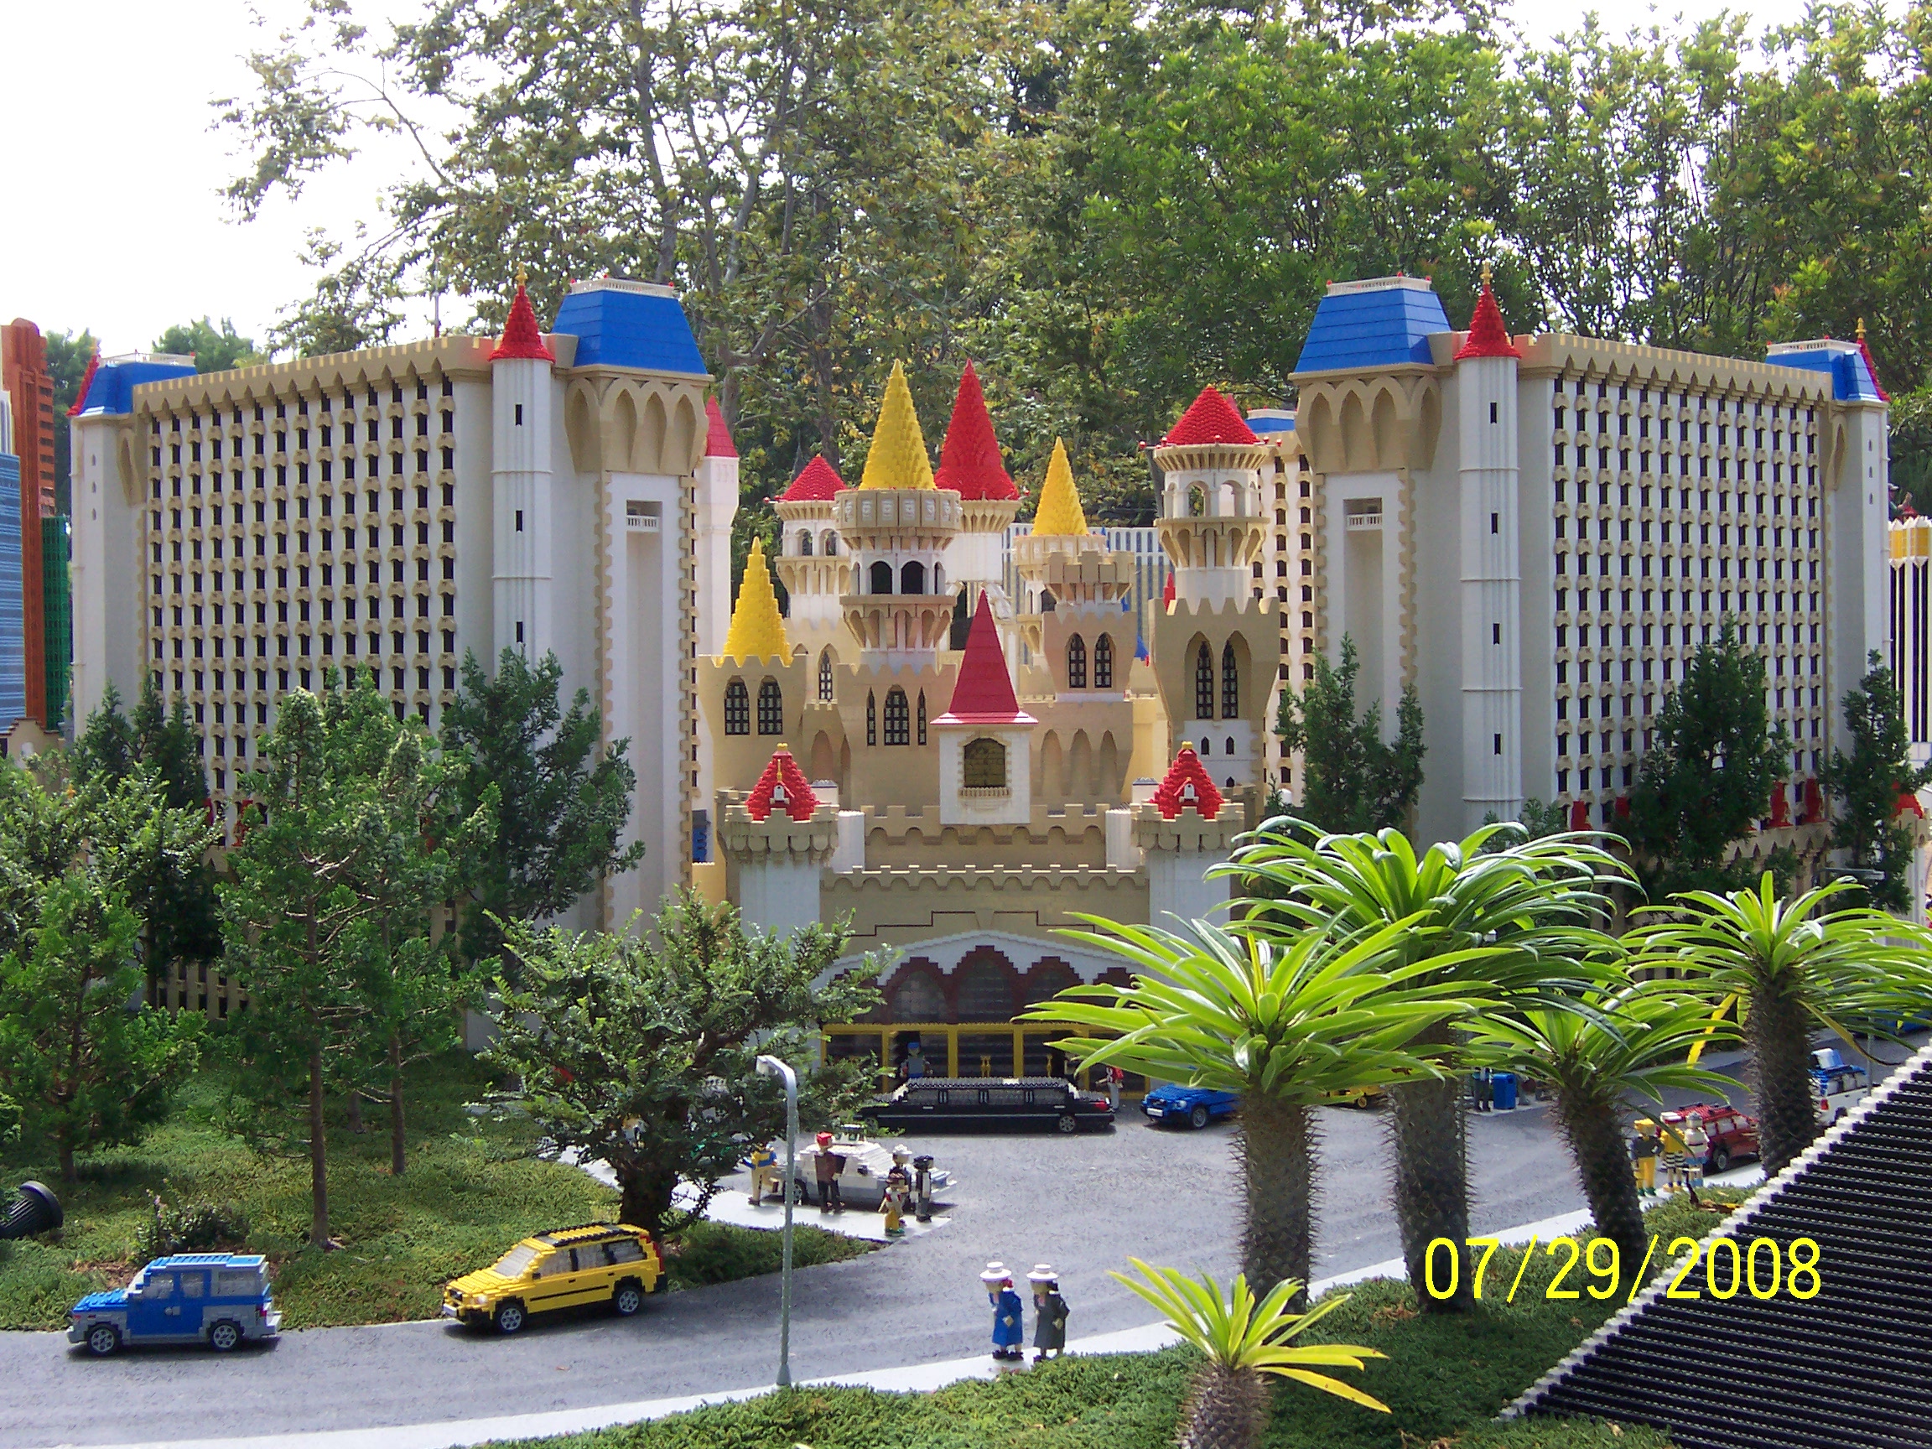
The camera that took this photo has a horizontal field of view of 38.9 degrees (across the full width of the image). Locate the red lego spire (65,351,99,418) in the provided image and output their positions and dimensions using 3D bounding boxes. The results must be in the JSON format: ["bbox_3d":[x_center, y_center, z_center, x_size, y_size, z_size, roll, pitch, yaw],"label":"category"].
[{"bbox_3d":[-1.952,-0.762,6.120,0.120,0.150,0.120,-1,1,-2],"label":"red lego spire"}]

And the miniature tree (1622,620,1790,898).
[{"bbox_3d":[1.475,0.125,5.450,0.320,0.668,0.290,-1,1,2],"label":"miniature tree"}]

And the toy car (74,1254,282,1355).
[{"bbox_3d":[-0.857,0.628,2.970,0.216,0.100,0.090,-1,1,-10],"label":"toy car"}]

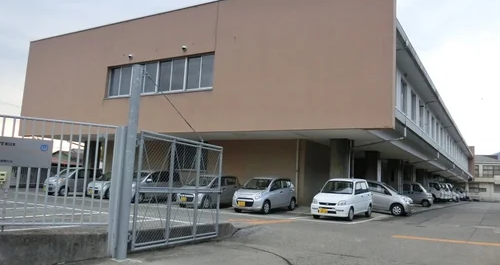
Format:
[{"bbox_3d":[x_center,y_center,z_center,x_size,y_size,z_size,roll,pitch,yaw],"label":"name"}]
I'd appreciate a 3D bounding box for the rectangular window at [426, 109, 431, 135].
[{"bbox_3d":[13.743,-0.654,32.215,0.150,1.850,1.800,-1,-8,30],"label":"rectangular window"}]

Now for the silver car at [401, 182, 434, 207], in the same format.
[{"bbox_3d":[12.372,4.690,32.429,3.395,1.870,1.475,-1,-8,30],"label":"silver car"}]

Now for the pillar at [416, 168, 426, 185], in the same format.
[{"bbox_3d":[17.225,5.384,42.133,0.840,3.352,0.840,-1,-8,30],"label":"pillar"}]

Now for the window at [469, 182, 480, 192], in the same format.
[{"bbox_3d":[41.802,10.241,78.000,2.000,1.800,0.150,-1,-8,30],"label":"window"}]

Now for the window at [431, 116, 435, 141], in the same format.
[{"bbox_3d":[14.870,-0.288,34.111,0.120,1.781,1.932,-1,-8,30],"label":"window"}]

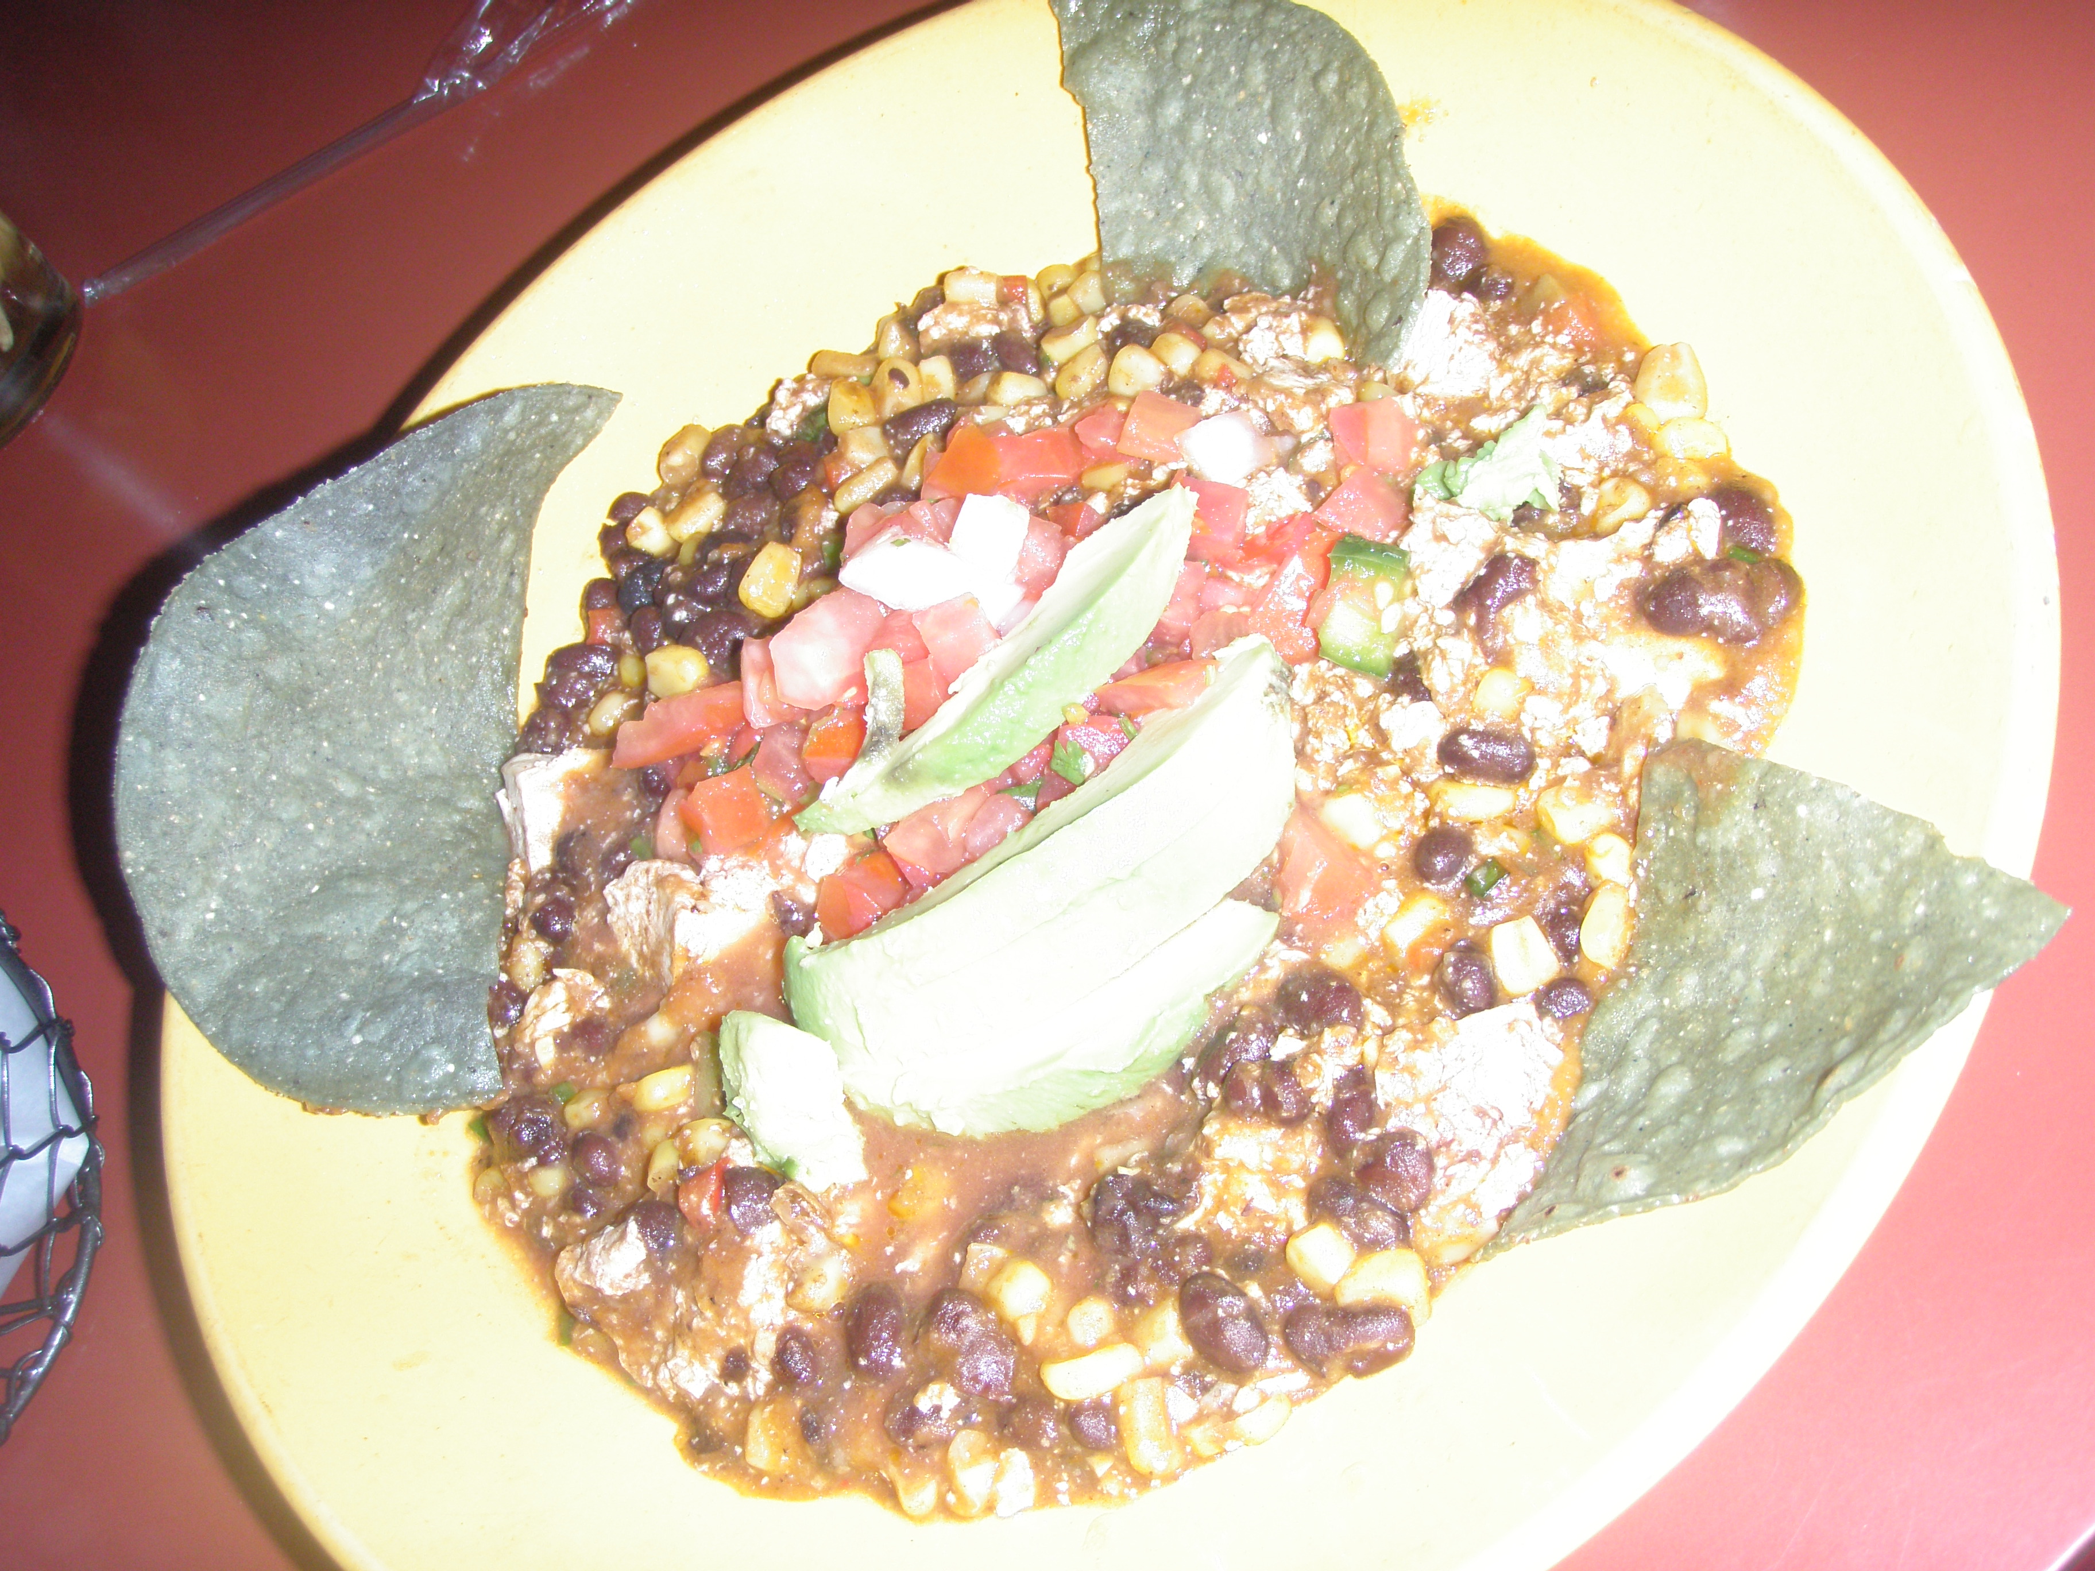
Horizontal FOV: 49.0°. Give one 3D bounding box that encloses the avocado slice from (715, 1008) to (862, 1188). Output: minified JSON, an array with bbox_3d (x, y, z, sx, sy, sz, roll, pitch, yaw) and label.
[{"bbox_3d":[-0.033,0.041,0.299,0.015,0.011,0.026,-37,52,4],"label":"avocado slice"}]

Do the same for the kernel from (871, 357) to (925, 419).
[{"bbox_3d":[-0.024,-0.062,0.360,0.008,0.006,0.010,0,63,28],"label":"kernel"}]

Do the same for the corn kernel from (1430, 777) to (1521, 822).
[{"bbox_3d":[0.055,0.002,0.296,0.011,0.006,0.007,6,66,31],"label":"corn kernel"}]

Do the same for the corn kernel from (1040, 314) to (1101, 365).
[{"bbox_3d":[0.003,-0.069,0.353,0.009,0.006,0.006,-28,61,-8],"label":"corn kernel"}]

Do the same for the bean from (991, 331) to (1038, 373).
[{"bbox_3d":[-0.005,-0.070,0.369,0.007,0.007,0.010,-43,51,0],"label":"bean"}]

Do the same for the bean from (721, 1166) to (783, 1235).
[{"bbox_3d":[-0.041,0.057,0.315,0.009,0.008,0.011,-32,52,10],"label":"bean"}]

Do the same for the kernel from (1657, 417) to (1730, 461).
[{"bbox_3d":[0.093,-0.050,0.331,0.010,0.006,0.007,8,63,12],"label":"kernel"}]

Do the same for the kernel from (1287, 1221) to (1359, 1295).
[{"bbox_3d":[0.033,0.057,0.279,0.008,0.006,0.007,37,72,24],"label":"kernel"}]

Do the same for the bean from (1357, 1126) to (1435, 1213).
[{"bbox_3d":[0.042,0.046,0.276,0.009,0.009,0.012,-39,52,4],"label":"bean"}]

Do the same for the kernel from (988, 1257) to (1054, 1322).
[{"bbox_3d":[-0.003,0.065,0.297,0.008,0.006,0.009,-39,52,3],"label":"kernel"}]

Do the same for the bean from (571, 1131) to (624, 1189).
[{"bbox_3d":[-0.066,0.055,0.336,0.007,0.007,0.009,-37,52,5],"label":"bean"}]

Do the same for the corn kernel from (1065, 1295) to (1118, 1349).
[{"bbox_3d":[0.005,0.065,0.278,0.006,0.006,0.007,-17,60,-2],"label":"corn kernel"}]

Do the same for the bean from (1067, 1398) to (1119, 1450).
[{"bbox_3d":[0.005,0.075,0.269,0.007,0.006,0.006,17,72,34],"label":"bean"}]

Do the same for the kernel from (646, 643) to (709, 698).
[{"bbox_3d":[-0.056,-0.018,0.350,0.009,0.006,0.008,-7,60,25],"label":"kernel"}]

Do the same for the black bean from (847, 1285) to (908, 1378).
[{"bbox_3d":[-0.022,0.072,0.303,0.009,0.008,0.013,-21,55,17],"label":"black bean"}]

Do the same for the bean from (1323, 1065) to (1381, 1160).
[{"bbox_3d":[0.038,0.041,0.287,0.006,0.006,0.012,14,64,15],"label":"bean"}]

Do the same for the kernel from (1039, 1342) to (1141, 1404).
[{"bbox_3d":[0.006,0.073,0.284,0.013,0.006,0.007,-19,55,19],"label":"kernel"}]

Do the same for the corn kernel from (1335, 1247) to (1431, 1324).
[{"bbox_3d":[0.040,0.060,0.278,0.011,0.006,0.008,4,62,10],"label":"corn kernel"}]

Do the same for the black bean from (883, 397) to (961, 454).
[{"bbox_3d":[-0.019,-0.054,0.344,0.012,0.006,0.007,-28,61,-8],"label":"black bean"}]

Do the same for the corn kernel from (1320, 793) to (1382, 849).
[{"bbox_3d":[0.038,0.004,0.285,0.009,0.005,0.007,33,81,37],"label":"corn kernel"}]

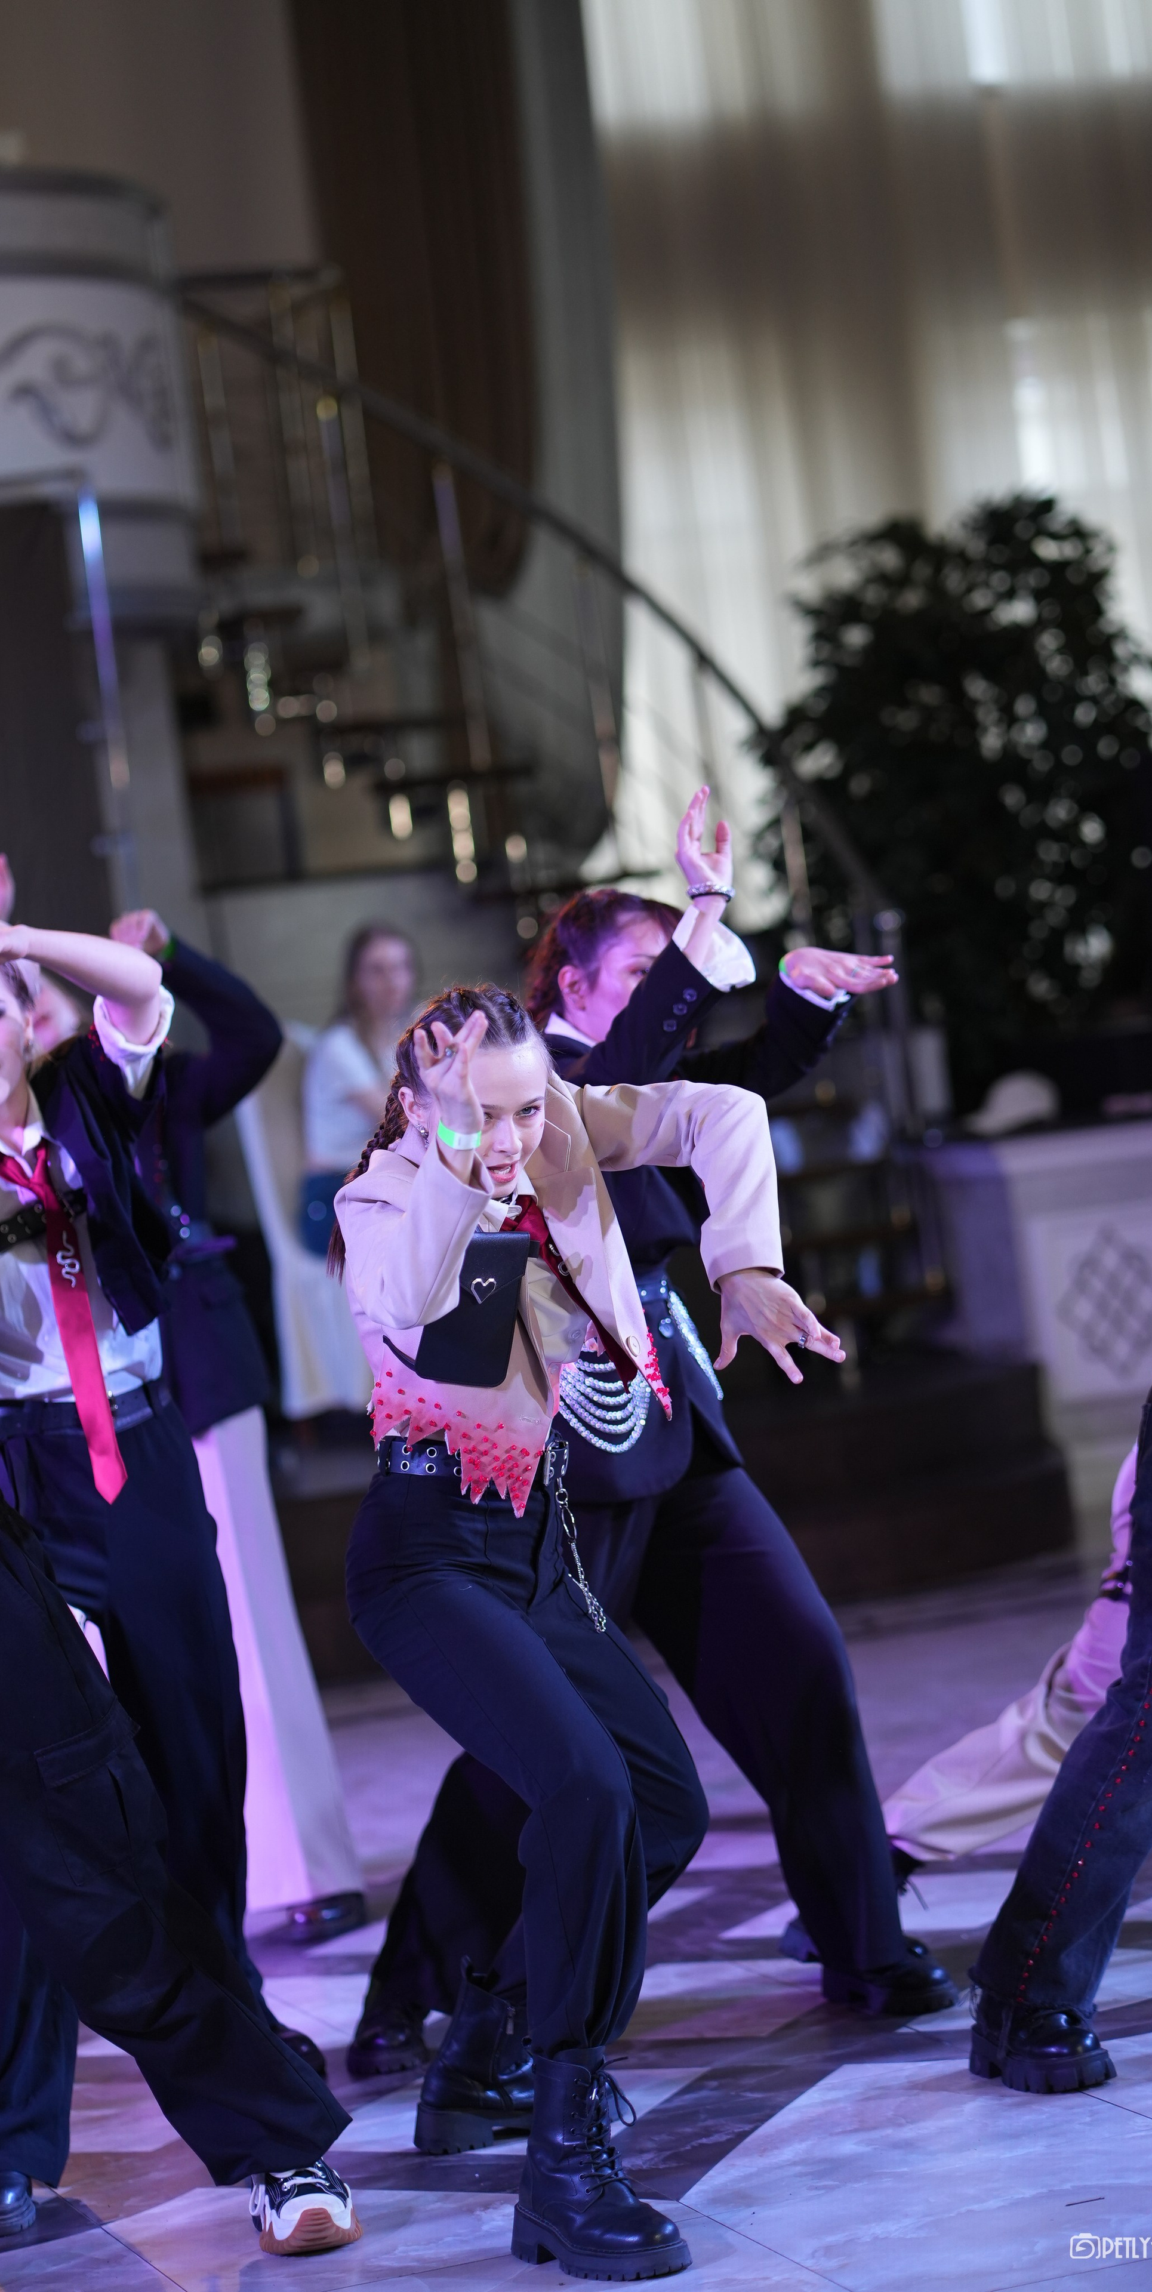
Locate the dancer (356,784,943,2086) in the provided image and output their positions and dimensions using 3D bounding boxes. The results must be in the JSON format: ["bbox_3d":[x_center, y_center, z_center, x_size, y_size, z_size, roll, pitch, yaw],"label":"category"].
[{"bbox_3d":[0.039,0.393,7.456,0.720,1.700,0.750,-7,1,-33],"label":"dancer"}]

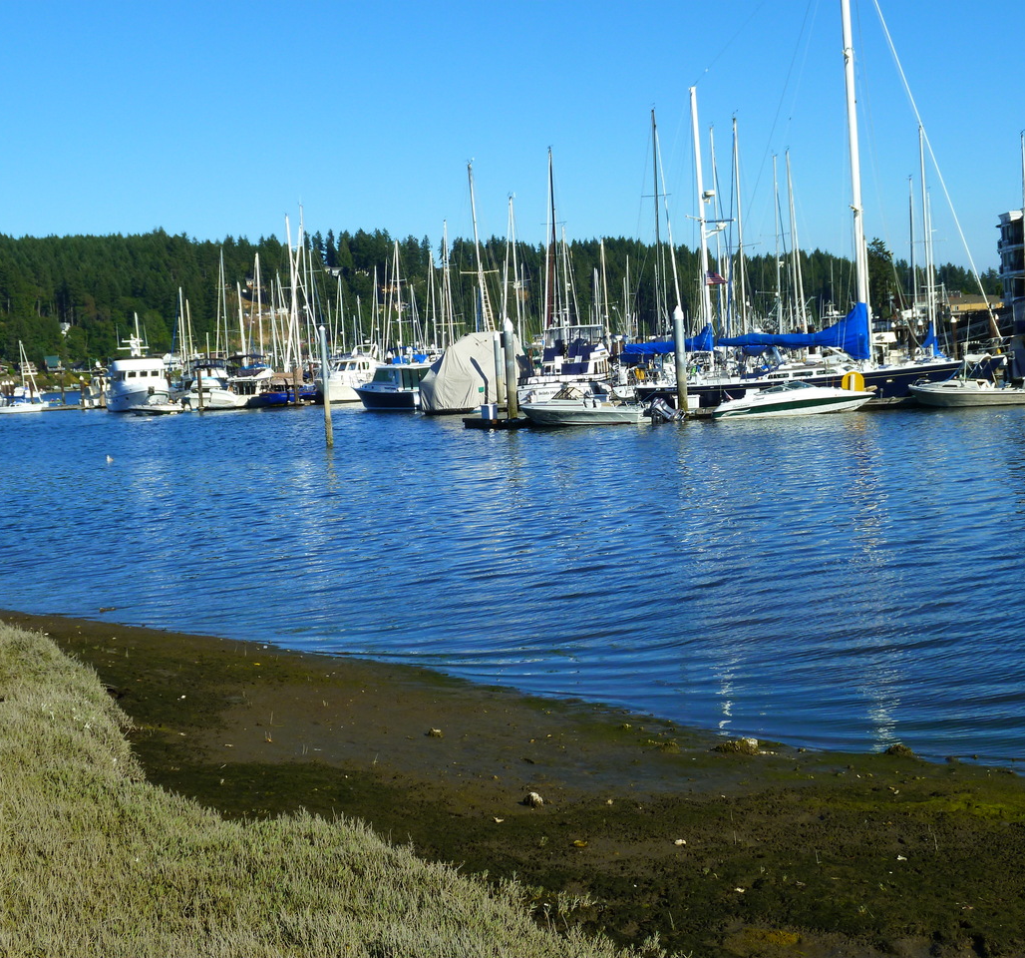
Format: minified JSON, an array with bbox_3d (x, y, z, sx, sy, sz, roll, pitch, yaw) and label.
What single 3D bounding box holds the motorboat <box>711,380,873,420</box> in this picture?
[{"bbox_3d":[10.834,-3.232,68.800,6.300,1.350,2.300,-2,4,16],"label":"motorboat"}]

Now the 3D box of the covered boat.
[{"bbox_3d":[-2.115,-5.932,97.500,3.200,4.350,8.800,-1,4,29],"label":"covered boat"}]

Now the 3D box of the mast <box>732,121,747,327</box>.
[{"bbox_3d":[12.582,-13.133,97.553,0.180,13.340,0.180,-2,4,17],"label":"mast"}]

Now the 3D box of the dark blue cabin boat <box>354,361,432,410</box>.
[{"bbox_3d":[-6.970,-5.727,109.000,2.700,2.950,7.500,-7,5,-44],"label":"dark blue cabin boat"}]

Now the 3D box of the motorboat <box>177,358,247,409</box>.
[{"bbox_3d":[-24.713,-7.641,145.000,3.500,4.000,9.500,-6,5,-33],"label":"motorboat"}]

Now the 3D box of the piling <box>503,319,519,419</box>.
[{"bbox_3d":[-0.047,-4.245,68.800,0.400,3.950,0.400,-3,4,0],"label":"piling"}]

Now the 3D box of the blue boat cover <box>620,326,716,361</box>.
[{"bbox_3d":[6.744,-5.888,76.000,3.950,1.300,0.500,-2,4,15],"label":"blue boat cover"}]

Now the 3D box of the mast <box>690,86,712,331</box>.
[{"bbox_3d":[8.038,-10.696,75.105,0.230,11.790,0.230,-3,4,17],"label":"mast"}]

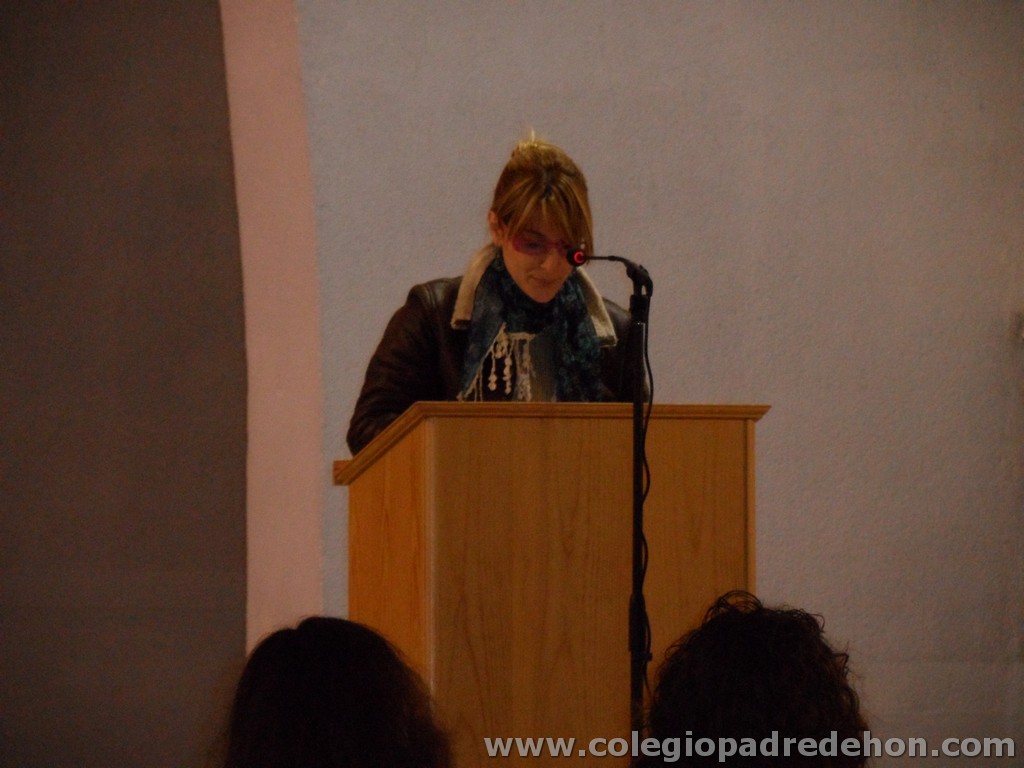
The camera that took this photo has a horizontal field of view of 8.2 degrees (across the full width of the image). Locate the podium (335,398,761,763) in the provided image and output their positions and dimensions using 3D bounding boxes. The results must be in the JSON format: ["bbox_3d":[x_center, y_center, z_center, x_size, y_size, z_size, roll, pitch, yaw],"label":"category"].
[{"bbox_3d":[0.071,0.619,12.245,0.626,1.160,0.460,0,-2,-17],"label":"podium"}]

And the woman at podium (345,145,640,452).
[{"bbox_3d":[-0.016,0.386,12.550,0.500,1.645,0.420,0,-2,-17],"label":"woman at podium"}]

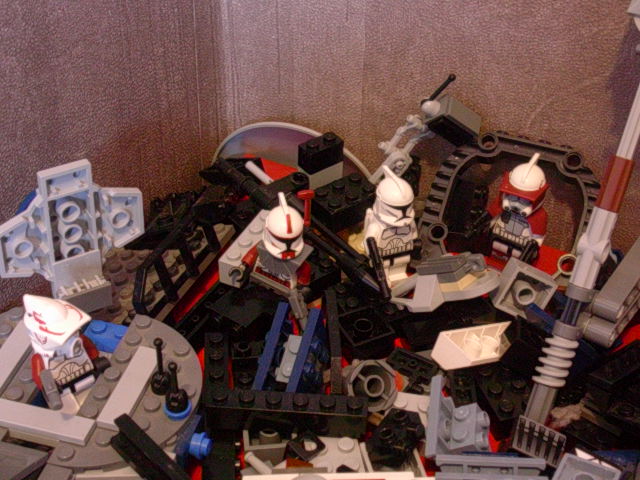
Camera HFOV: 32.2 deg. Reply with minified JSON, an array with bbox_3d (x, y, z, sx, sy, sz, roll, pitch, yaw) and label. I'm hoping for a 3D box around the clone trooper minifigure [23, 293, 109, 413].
[{"bbox_3d":[-0.073,0.033,0.317,0.016,0.040,0.024,21,41,41],"label":"clone trooper minifigure"}]

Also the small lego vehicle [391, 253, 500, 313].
[{"bbox_3d":[0.043,0.013,0.377,0.038,0.015,0.018,-4,38,-6],"label":"small lego vehicle"}]

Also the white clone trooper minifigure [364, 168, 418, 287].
[{"bbox_3d":[0.024,-0.004,0.371,0.024,0.044,0.013,-17,37,-23],"label":"white clone trooper minifigure"}]

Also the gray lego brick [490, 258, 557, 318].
[{"bbox_3d":[0.070,0.017,0.383,0.016,0.016,0.011,25,16,-10],"label":"gray lego brick"}]

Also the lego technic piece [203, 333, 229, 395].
[{"bbox_3d":[-0.032,0.040,0.347,0.008,0.011,0.024,-1,40,-5],"label":"lego technic piece"}]

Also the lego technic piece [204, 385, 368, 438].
[{"bbox_3d":[-0.010,0.051,0.333,0.048,0.011,0.008,4,40,-1],"label":"lego technic piece"}]

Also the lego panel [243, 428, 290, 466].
[{"bbox_3d":[-0.016,0.062,0.340,0.016,0.011,0.016,-4,34,-7],"label":"lego panel"}]

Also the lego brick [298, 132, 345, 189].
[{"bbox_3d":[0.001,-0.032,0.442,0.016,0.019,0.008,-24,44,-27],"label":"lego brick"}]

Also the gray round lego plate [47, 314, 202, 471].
[{"bbox_3d":[-0.051,0.046,0.324,0.032,0.005,0.064,11,38,11],"label":"gray round lego plate"}]

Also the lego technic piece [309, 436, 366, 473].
[{"bbox_3d":[0.004,0.066,0.327,0.016,0.005,0.016,-4,42,-6],"label":"lego technic piece"}]

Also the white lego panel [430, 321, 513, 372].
[{"bbox_3d":[0.047,0.033,0.348,0.024,0.009,0.013,-9,40,-12],"label":"white lego panel"}]

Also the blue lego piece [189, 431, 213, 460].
[{"bbox_3d":[-0.035,0.061,0.328,0.005,0.008,0.008,6,55,15],"label":"blue lego piece"}]

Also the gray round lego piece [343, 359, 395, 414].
[{"bbox_3d":[0.014,0.045,0.339,0.016,0.016,0.007,0,-5,-22],"label":"gray round lego piece"}]

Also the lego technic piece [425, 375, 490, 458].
[{"bbox_3d":[0.043,0.056,0.347,0.019,0.012,0.027,-3,37,-4],"label":"lego technic piece"}]

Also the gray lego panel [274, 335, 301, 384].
[{"bbox_3d":[-0.009,0.037,0.337,0.008,0.006,0.016,8,72,24],"label":"gray lego panel"}]

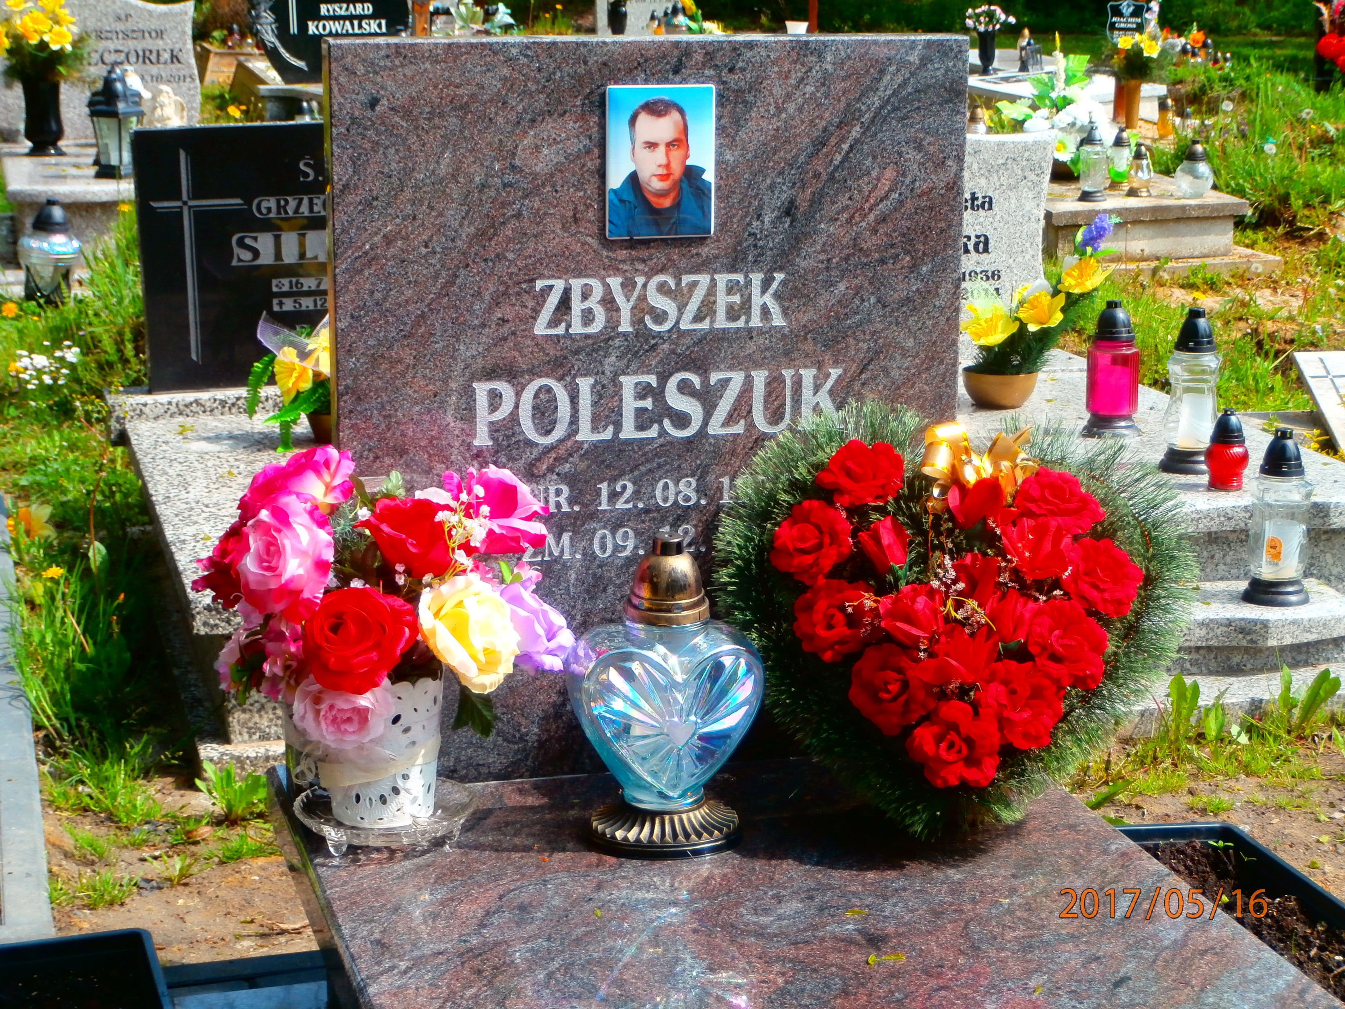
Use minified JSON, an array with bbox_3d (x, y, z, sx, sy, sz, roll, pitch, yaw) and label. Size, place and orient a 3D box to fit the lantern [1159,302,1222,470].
[{"bbox_3d":[0.966,-0.219,4.894,0.117,0.310,0.117,-3,12,-15],"label":"lantern"}]

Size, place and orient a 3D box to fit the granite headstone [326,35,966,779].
[{"bbox_3d":[-0.022,-0.095,2.702,0.650,0.748,0.053,-3,13,-15],"label":"granite headstone"}]

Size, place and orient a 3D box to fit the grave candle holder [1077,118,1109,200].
[{"bbox_3d":[1.637,-1.338,10.282,0.118,0.295,0.118,-3,12,-15],"label":"grave candle holder"}]

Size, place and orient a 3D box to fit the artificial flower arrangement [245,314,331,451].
[{"bbox_3d":[-0.672,-0.253,5.130,0.330,0.280,0.270,-3,12,-15],"label":"artificial flower arrangement"}]

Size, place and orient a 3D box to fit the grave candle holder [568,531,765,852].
[{"bbox_3d":[-0.006,0.178,2.574,0.192,0.298,0.147,-3,13,-15],"label":"grave candle holder"}]

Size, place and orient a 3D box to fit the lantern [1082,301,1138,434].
[{"bbox_3d":[0.797,-0.250,4.775,0.107,0.232,0.107,-3,13,-15],"label":"lantern"}]

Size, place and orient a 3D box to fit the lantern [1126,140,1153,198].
[{"bbox_3d":[1.848,-1.330,10.417,0.108,0.215,0.108,-3,12,-15],"label":"lantern"}]

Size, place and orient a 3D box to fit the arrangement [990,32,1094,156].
[{"bbox_3d":[1.562,-1.643,10.920,0.420,0.570,0.340,-3,12,-15],"label":"arrangement"}]

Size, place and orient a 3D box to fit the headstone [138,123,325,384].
[{"bbox_3d":[-0.780,-0.510,5.404,0.600,0.527,0.070,-4,13,-15],"label":"headstone"}]

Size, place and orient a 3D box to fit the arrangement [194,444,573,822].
[{"bbox_3d":[-0.288,0.127,2.554,0.358,0.364,0.293,-3,13,-15],"label":"arrangement"}]

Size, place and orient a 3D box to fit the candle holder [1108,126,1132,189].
[{"bbox_3d":[1.571,-1.221,9.278,0.080,0.202,0.080,-3,13,-15],"label":"candle holder"}]

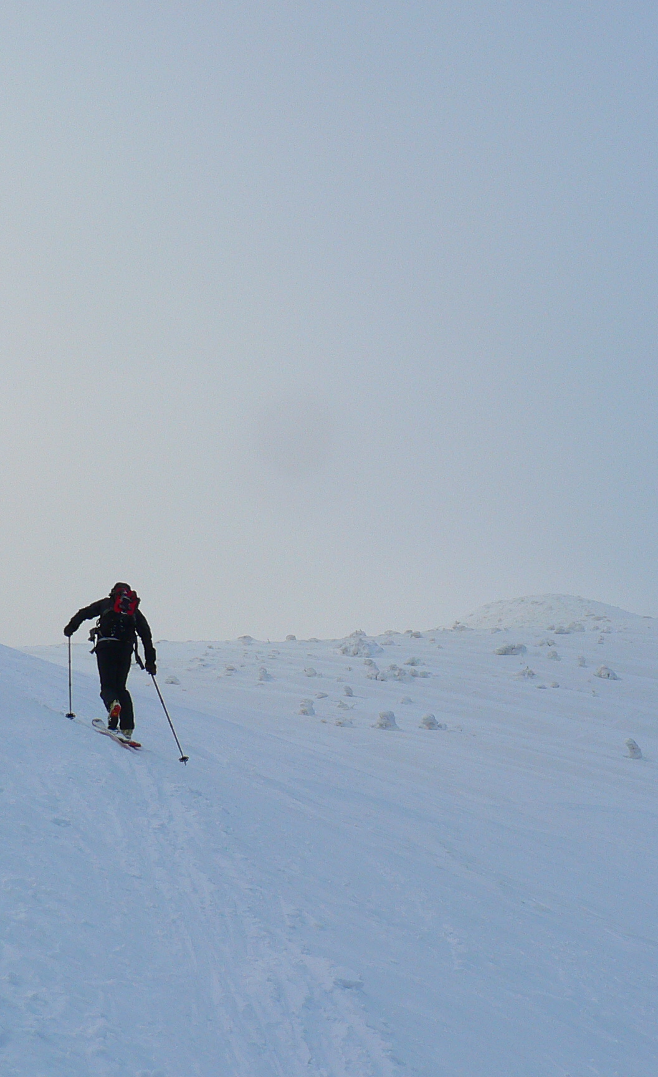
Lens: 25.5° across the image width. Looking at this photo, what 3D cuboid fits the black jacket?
[{"bbox_3d":[-2.366,0.989,15.700,0.880,0.680,0.450,2,-15,-17],"label":"black jacket"}]

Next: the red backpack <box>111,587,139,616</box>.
[{"bbox_3d":[-2.181,0.685,15.550,0.280,0.360,0.220,2,-25,-17],"label":"red backpack"}]

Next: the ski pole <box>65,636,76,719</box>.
[{"bbox_3d":[-2.805,1.479,15.750,0.110,1.040,0.110,2,-19,-17],"label":"ski pole"}]

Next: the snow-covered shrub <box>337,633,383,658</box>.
[{"bbox_3d":[1.275,4.404,60.000,1.850,1.050,1.550,0,-7,0],"label":"snow-covered shrub"}]

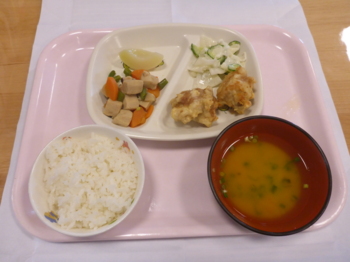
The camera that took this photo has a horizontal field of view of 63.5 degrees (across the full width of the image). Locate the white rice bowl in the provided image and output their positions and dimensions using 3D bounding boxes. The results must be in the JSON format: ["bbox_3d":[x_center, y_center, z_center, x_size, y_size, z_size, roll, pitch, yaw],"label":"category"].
[{"bbox_3d":[-0.087,0.057,0.308,0.113,0.056,0.113,0,64,0],"label":"white rice bowl"}]

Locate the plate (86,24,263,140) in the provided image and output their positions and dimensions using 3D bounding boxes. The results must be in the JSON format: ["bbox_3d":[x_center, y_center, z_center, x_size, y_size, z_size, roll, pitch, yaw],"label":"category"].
[{"bbox_3d":[-0.002,-0.067,0.385,0.233,0.027,0.188,-2,64,-1],"label":"plate"}]

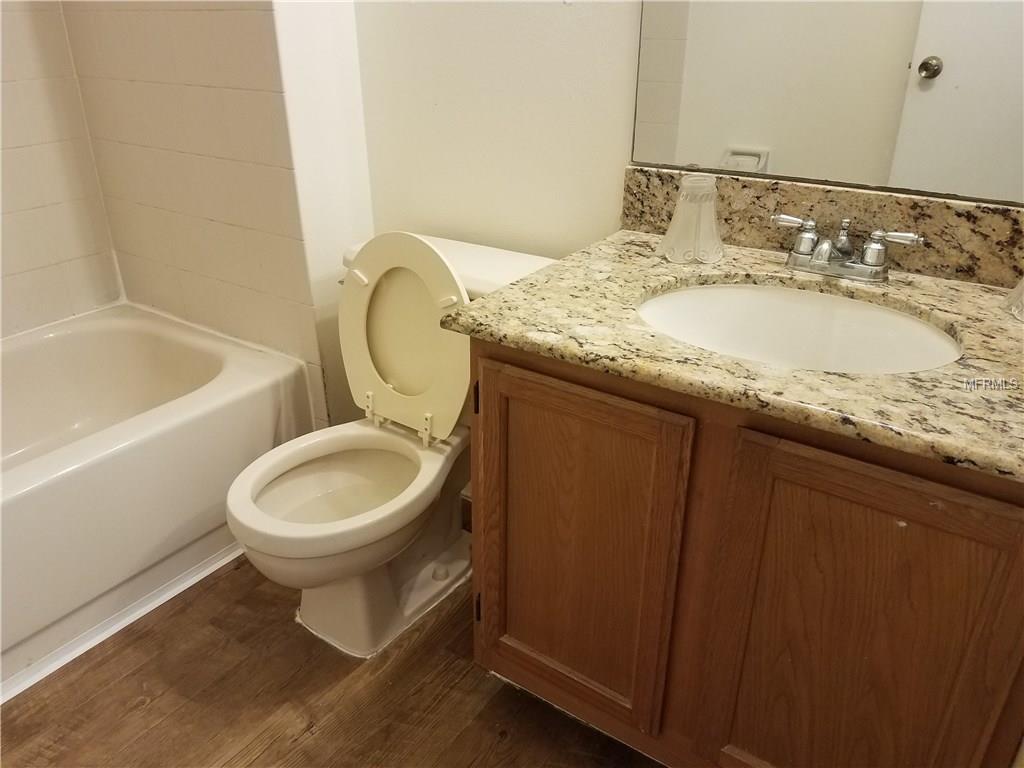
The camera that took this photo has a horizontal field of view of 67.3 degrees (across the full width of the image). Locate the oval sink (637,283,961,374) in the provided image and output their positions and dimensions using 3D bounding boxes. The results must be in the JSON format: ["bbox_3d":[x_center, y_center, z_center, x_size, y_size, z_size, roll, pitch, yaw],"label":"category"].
[{"bbox_3d":[0.384,-0.010,1.091,0.440,0.160,0.370,16,30,30],"label":"oval sink"}]

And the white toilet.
[{"bbox_3d":[-0.230,0.111,1.503,0.500,0.768,0.723,16,30,30],"label":"white toilet"}]

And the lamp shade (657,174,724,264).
[{"bbox_3d":[0.303,-0.281,1.296,0.110,0.130,0.110,0,25,0],"label":"lamp shade"}]

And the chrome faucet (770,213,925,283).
[{"bbox_3d":[0.505,-0.208,1.199,0.235,0.082,0.130,16,30,30],"label":"chrome faucet"}]

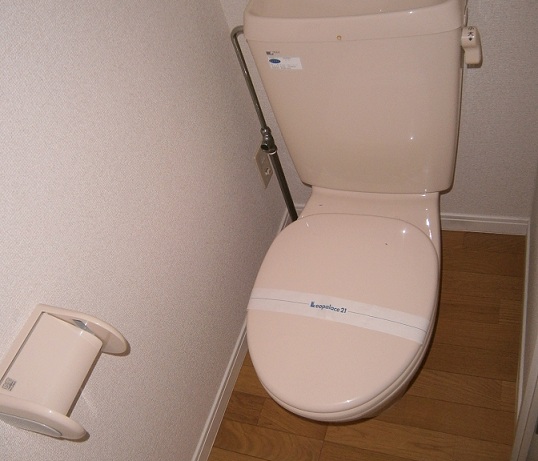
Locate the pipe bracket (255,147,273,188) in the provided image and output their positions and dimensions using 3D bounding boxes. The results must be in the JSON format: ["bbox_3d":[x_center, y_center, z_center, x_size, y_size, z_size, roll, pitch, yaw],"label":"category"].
[{"bbox_3d":[-0.013,-0.188,1.588,0.014,0.117,0.071,4,50,22],"label":"pipe bracket"}]

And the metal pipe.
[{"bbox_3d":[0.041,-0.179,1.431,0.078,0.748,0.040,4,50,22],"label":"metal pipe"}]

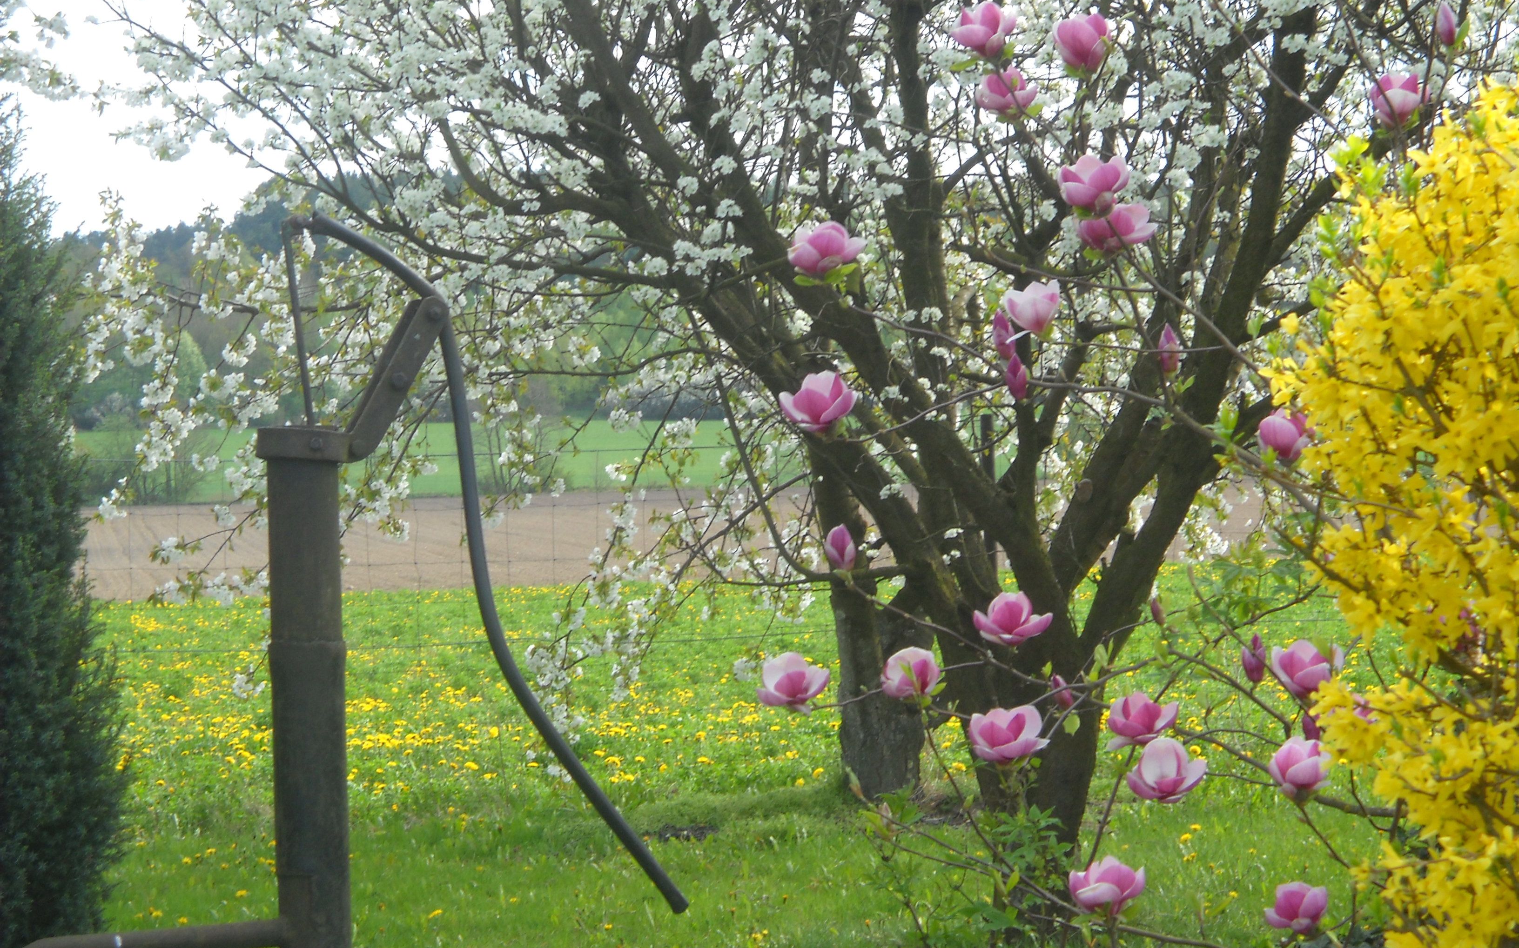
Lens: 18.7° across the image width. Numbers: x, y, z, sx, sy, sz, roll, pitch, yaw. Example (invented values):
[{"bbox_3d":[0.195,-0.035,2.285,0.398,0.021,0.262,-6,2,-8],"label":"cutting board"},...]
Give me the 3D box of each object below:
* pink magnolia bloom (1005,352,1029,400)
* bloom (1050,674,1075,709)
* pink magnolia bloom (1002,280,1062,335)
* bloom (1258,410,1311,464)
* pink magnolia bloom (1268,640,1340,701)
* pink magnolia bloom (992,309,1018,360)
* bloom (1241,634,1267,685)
[{"bbox_3d":[0.391,-0.149,7.000,0.032,0.072,0.032,-3,0,0],"label":"pink magnolia bloom"},{"bbox_3d":[0.462,0.331,7.000,0.025,0.056,0.025,-18,0,0],"label":"bloom"},{"bbox_3d":[0.416,-0.252,7.000,0.087,0.083,0.087,-5,3,0],"label":"pink magnolia bloom"},{"bbox_3d":[0.788,-0.056,6.900,0.082,0.082,0.082,-6,6,0],"label":"bloom"},{"bbox_3d":[0.817,0.293,6.900,0.107,0.089,0.107,-5,6,0],"label":"pink magnolia bloom"},{"bbox_3d":[0.373,-0.213,7.000,0.032,0.078,0.032,-10,0,0],"label":"pink magnolia bloom"},{"bbox_3d":[0.751,0.281,7.000,0.038,0.078,0.038,0,0,0],"label":"bloom"}]

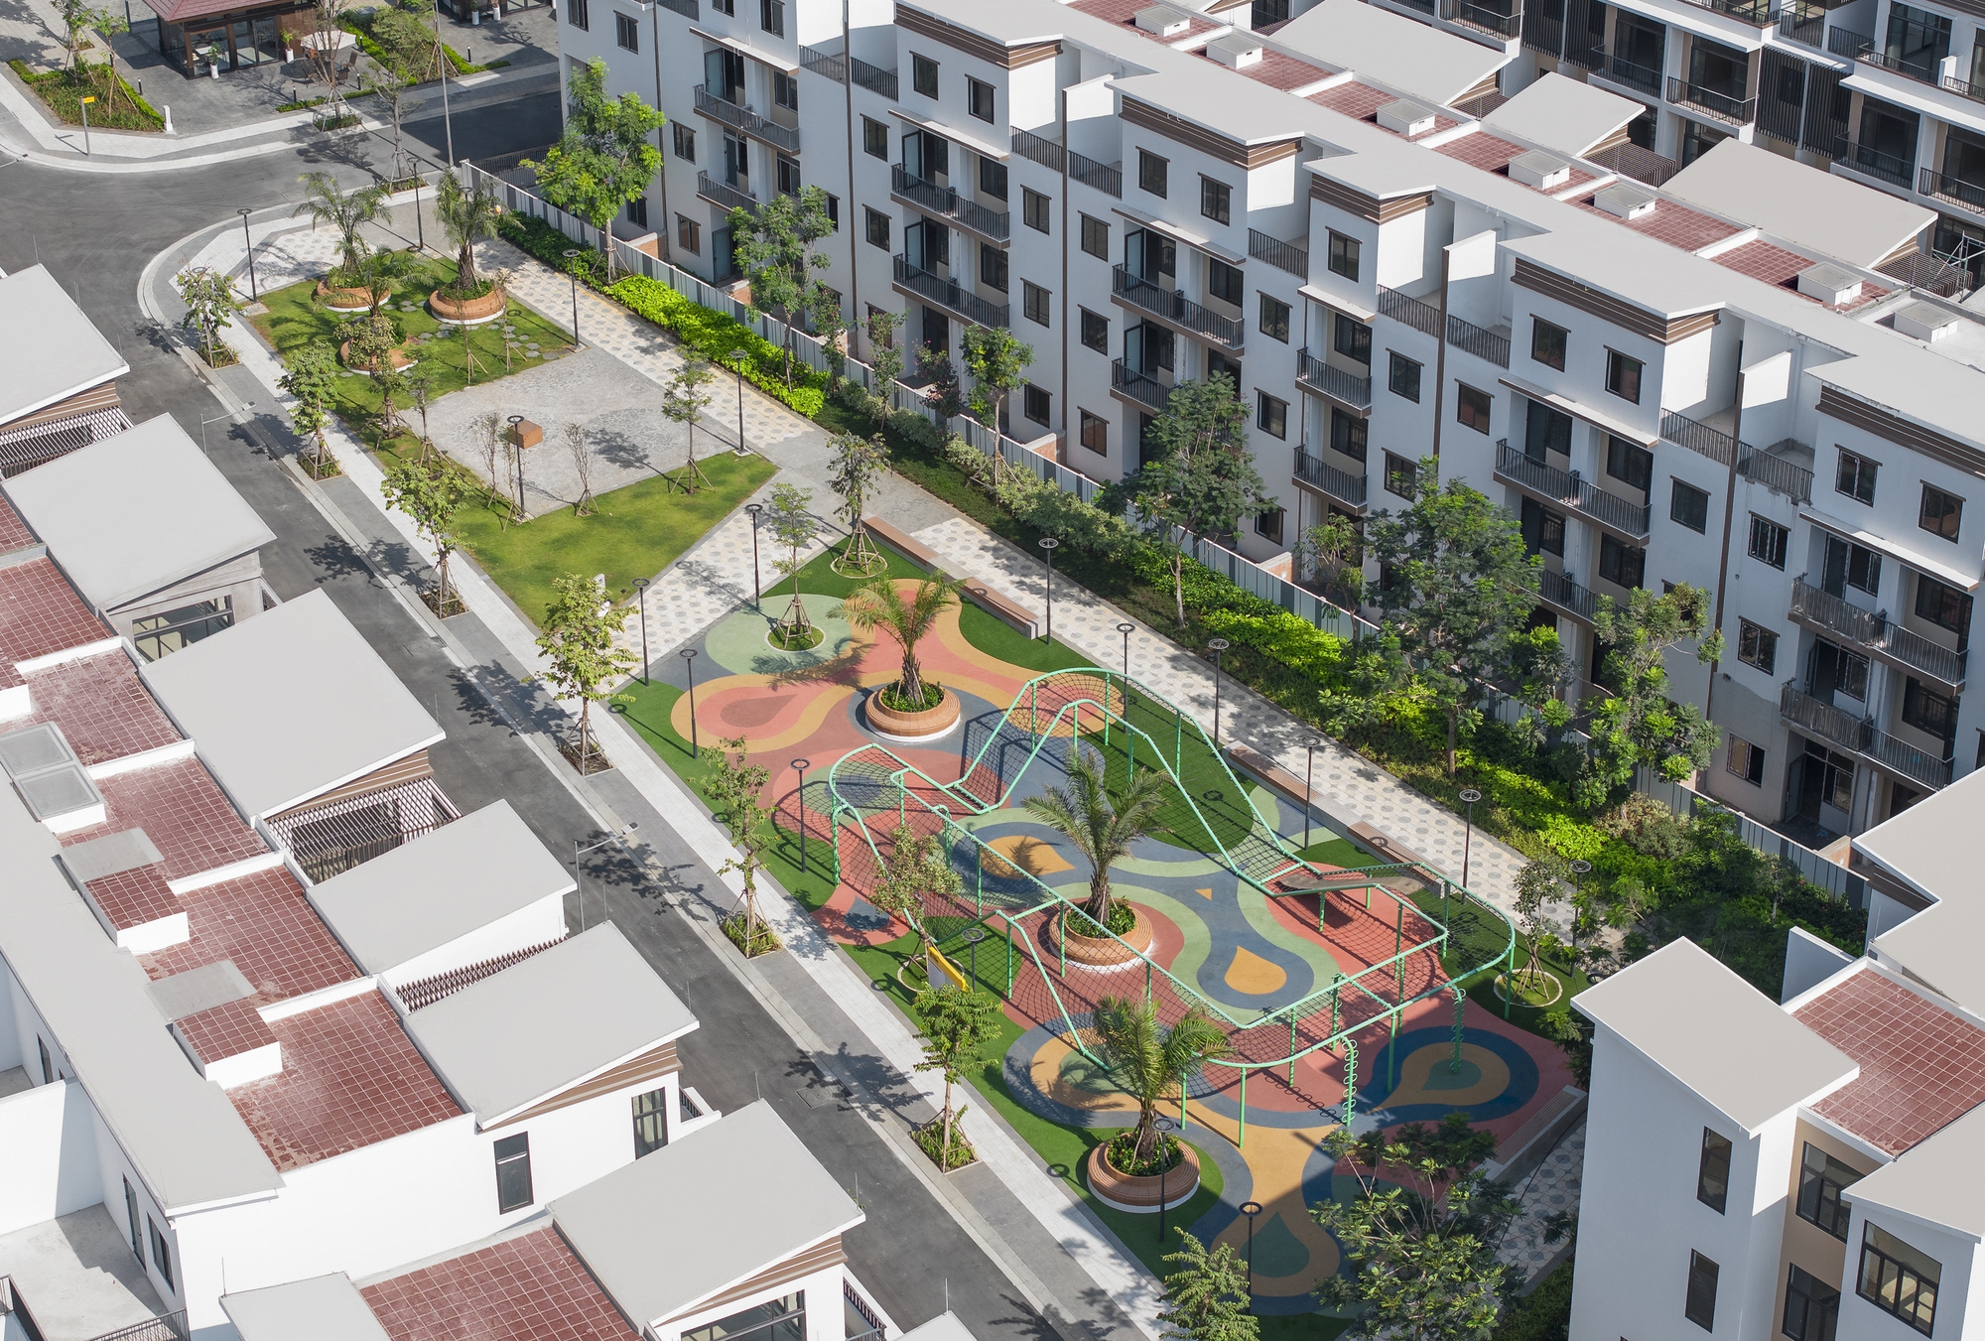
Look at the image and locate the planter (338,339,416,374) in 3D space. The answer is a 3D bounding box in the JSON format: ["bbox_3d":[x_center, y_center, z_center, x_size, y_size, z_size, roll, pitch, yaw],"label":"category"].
[{"bbox_3d":[-22.019,-11.595,144.286,2.860,0.706,2.860,-1,30,0],"label":"planter"}]

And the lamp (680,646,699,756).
[{"bbox_3d":[-8.921,1.051,119.448,0.535,3.629,0.535,-1,30,0],"label":"lamp"}]

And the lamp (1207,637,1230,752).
[{"bbox_3d":[7.128,0.809,126.767,0.620,3.860,0.620,0,30,0],"label":"lamp"}]

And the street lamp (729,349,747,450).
[{"bbox_3d":[-9.135,-9.661,145.368,0.620,3.860,0.620,0,30,0],"label":"street lamp"}]

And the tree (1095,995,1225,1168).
[{"bbox_3d":[4.034,10.582,100.899,3.528,4.378,3.528,-1,30,0],"label":"tree"}]

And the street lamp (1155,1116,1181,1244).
[{"bbox_3d":[4.208,12.693,99.213,0.535,3.629,0.535,-16,34,-24],"label":"street lamp"}]

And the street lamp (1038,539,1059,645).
[{"bbox_3d":[1.881,-2.511,132.667,0.620,3.860,0.620,0,30,0],"label":"street lamp"}]

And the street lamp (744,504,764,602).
[{"bbox_3d":[-7.957,-3.778,135.073,0.620,3.860,0.620,0,30,0],"label":"street lamp"}]

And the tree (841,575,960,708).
[{"bbox_3d":[-2.652,-0.919,120.822,3.654,4.253,3.654,-1,30,0],"label":"tree"}]

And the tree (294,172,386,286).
[{"bbox_3d":[-25.211,-17.107,157.084,3.800,4.271,3.800,0,30,0],"label":"tree"}]

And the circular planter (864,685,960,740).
[{"bbox_3d":[-2.428,1.127,122.021,2.860,0.706,2.860,-1,30,0],"label":"circular planter"}]

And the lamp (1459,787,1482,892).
[{"bbox_3d":[13.284,5.023,112.032,0.535,3.629,0.535,-1,30,0],"label":"lamp"}]

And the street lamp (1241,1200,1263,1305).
[{"bbox_3d":[6.193,14.344,96.340,0.535,3.629,0.535,-1,30,0],"label":"street lamp"}]

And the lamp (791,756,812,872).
[{"bbox_3d":[-5.718,4.416,120.722,0.620,3.860,0.620,0,30,0],"label":"lamp"}]

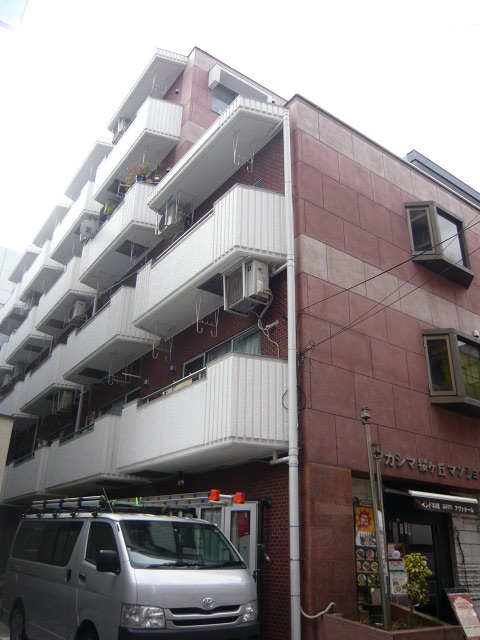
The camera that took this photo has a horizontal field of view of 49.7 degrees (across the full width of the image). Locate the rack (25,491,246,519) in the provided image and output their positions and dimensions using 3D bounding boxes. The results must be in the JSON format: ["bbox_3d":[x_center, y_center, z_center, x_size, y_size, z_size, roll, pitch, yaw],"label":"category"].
[{"bbox_3d":[-1.768,2.632,7.351,1.420,0.280,4.100,19,-28,-33],"label":"rack"}]

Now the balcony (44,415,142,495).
[{"bbox_3d":[-3.514,3.355,12.340,0.958,1.287,4.215,18,-30,-31],"label":"balcony"}]

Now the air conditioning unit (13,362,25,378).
[{"bbox_3d":[-8.776,2.008,20.340,0.280,0.560,0.760,18,-30,-31],"label":"air conditioning unit"}]

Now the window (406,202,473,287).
[{"bbox_3d":[4.060,-1.512,10.221,1.816,1.338,0.380,18,-30,-32],"label":"window"}]

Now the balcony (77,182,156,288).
[{"bbox_3d":[-3.051,-2.108,13.600,0.874,1.307,3.975,18,-30,-31],"label":"balcony"}]

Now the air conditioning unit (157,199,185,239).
[{"bbox_3d":[-1.657,-2.317,12.283,0.285,0.541,0.684,18,-30,-31],"label":"air conditioning unit"}]

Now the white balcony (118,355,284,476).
[{"bbox_3d":[-0.838,1.831,8.932,0.958,1.287,4.261,18,-30,-31],"label":"white balcony"}]

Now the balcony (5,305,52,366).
[{"bbox_3d":[-7.901,0.637,19.745,0.874,1.307,3.952,18,-30,-31],"label":"balcony"}]

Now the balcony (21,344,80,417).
[{"bbox_3d":[-6.118,2.082,17.029,0.958,1.287,4.178,18,-30,-31],"label":"balcony"}]

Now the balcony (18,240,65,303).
[{"bbox_3d":[-8.718,-1.985,23.102,0.958,1.287,4.152,18,-30,-31],"label":"balcony"}]

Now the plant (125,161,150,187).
[{"bbox_3d":[-2.466,-3.559,12.578,0.460,0.620,0.460,1,-25,1],"label":"plant"}]

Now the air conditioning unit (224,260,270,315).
[{"bbox_3d":[0.118,-0.514,8.605,0.291,0.627,0.741,18,-30,-31],"label":"air conditioning unit"}]

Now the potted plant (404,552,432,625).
[{"bbox_3d":[1.816,2.739,5.282,0.290,0.680,0.280,-6,-26,16],"label":"potted plant"}]

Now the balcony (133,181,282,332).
[{"bbox_3d":[-0.701,-0.911,9.350,0.874,1.307,4.020,18,-30,-31],"label":"balcony"}]

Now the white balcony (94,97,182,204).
[{"bbox_3d":[-3.006,-4.649,14.812,0.874,1.315,3.990,18,-30,-31],"label":"white balcony"}]

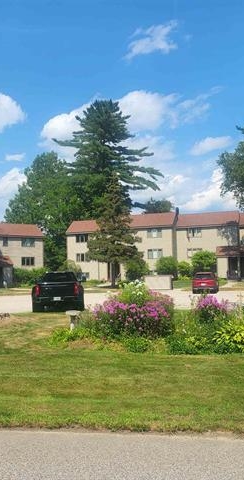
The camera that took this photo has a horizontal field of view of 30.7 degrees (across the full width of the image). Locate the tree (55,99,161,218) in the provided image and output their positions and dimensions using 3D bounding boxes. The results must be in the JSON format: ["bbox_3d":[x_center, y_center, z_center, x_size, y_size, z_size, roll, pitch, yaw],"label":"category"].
[{"bbox_3d":[-2.659,-8.759,76.573,17.500,30.300,16.000,-1,-3,0],"label":"tree"}]

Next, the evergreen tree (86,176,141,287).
[{"bbox_3d":[-0.850,-0.827,43.606,5.300,10.900,5.300,-1,-3,0],"label":"evergreen tree"}]

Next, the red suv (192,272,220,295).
[{"bbox_3d":[6.938,3.325,35.867,1.860,1.680,4.550,-2,-3,16],"label":"red suv"}]

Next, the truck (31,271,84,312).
[{"bbox_3d":[-3.216,2.731,23.392,2.300,1.950,6.100,-1,-3,-5],"label":"truck"}]

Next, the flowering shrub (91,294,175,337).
[{"bbox_3d":[0.319,1.991,11.711,2.100,1.110,1.500,-1,-3,0],"label":"flowering shrub"}]

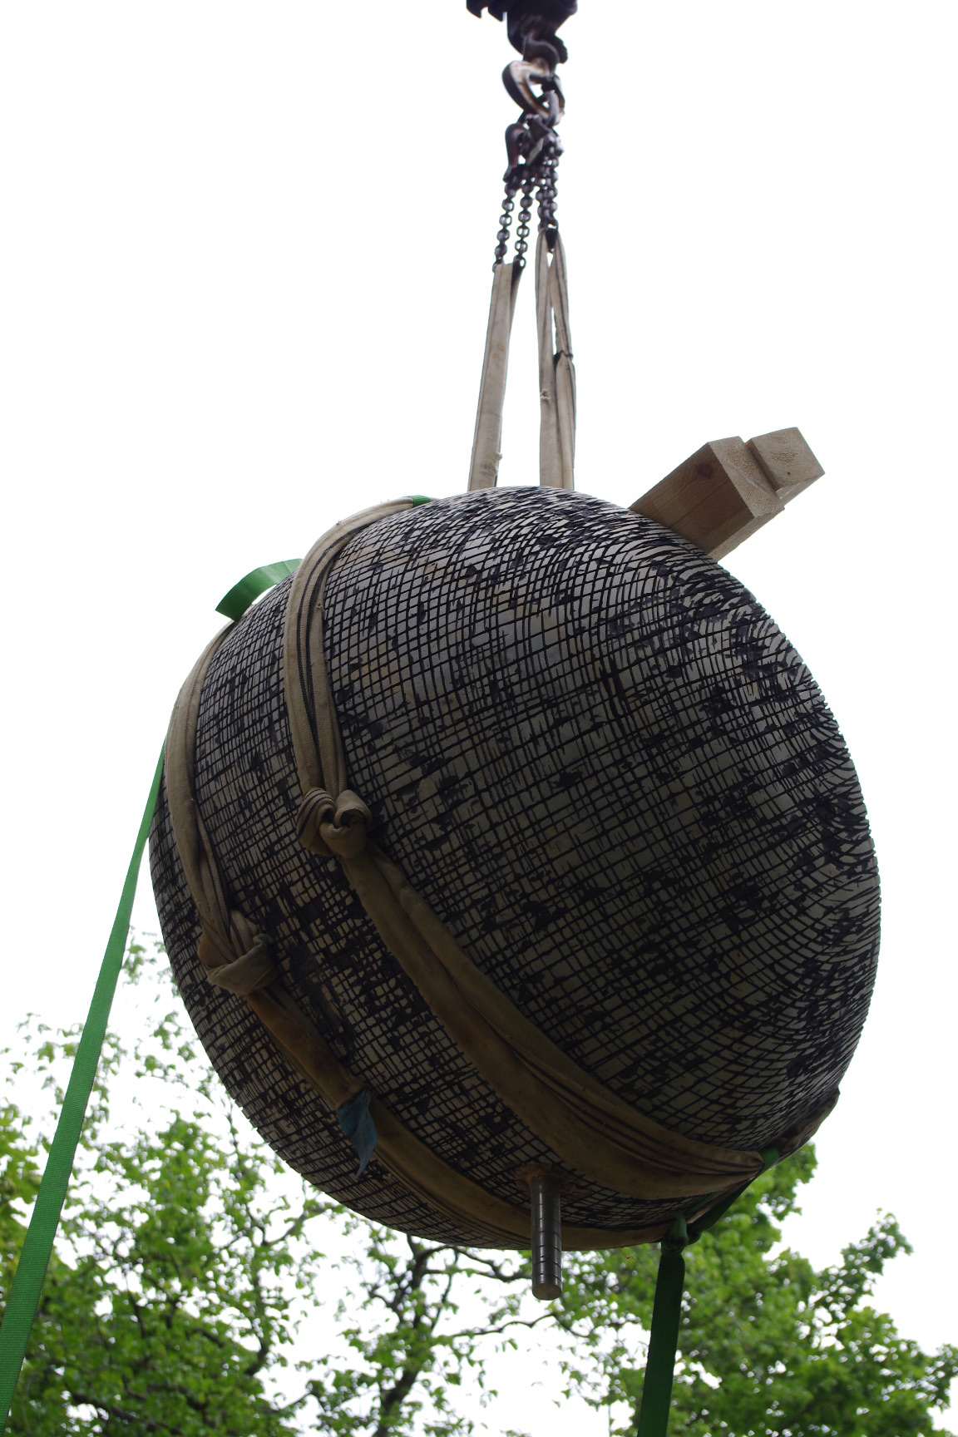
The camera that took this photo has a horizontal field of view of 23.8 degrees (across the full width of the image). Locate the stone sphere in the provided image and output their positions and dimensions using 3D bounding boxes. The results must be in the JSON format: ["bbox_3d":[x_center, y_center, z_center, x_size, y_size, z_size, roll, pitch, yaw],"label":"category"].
[{"bbox_3d":[0.062,0.258,4.000,1.280,1.300,1.290,1,-39,0],"label":"stone sphere"}]

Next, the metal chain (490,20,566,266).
[{"bbox_3d":[0.118,-1.349,5.301,0.170,0.809,0.170,1,-39,0],"label":"metal chain"}]

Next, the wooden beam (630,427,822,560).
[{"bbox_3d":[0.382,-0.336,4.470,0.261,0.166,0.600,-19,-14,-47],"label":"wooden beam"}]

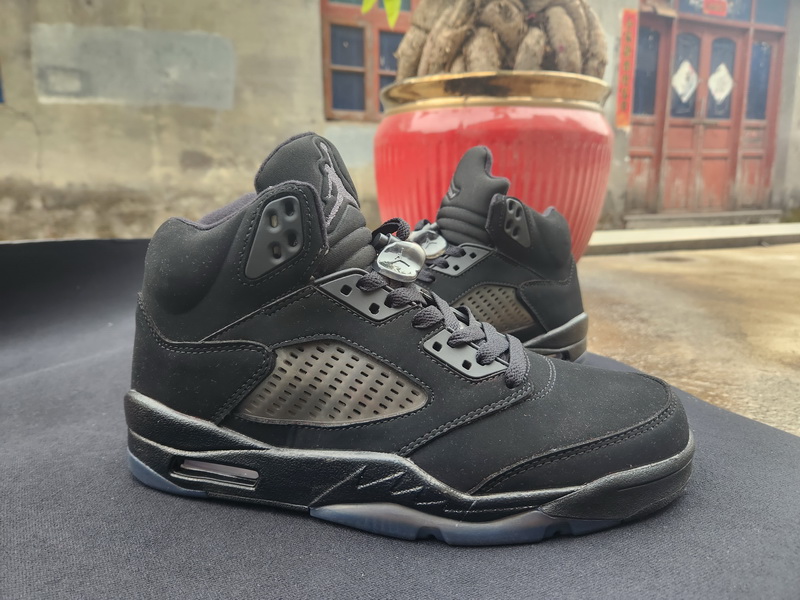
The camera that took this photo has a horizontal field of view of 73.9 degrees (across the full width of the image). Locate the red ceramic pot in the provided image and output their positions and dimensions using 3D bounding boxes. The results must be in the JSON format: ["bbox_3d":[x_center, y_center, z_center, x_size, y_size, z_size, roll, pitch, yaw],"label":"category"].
[{"bbox_3d":[0.164,-0.203,1.020,0.437,0.359,0.437,-1,10,0],"label":"red ceramic pot"}]

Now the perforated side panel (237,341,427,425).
[{"bbox_3d":[-0.030,0.037,0.240,0.086,0.037,0.012,2,-1,11],"label":"perforated side panel"}]

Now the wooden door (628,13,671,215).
[{"bbox_3d":[2.643,-1.927,5.618,0.457,1.999,0.060,-5,11,-23],"label":"wooden door"}]

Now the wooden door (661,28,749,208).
[{"bbox_3d":[3.436,-2.014,5.946,1.149,1.986,0.060,-5,11,-23],"label":"wooden door"}]

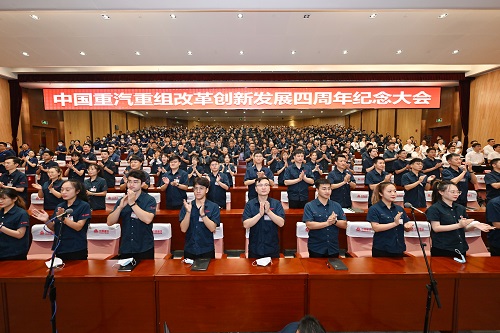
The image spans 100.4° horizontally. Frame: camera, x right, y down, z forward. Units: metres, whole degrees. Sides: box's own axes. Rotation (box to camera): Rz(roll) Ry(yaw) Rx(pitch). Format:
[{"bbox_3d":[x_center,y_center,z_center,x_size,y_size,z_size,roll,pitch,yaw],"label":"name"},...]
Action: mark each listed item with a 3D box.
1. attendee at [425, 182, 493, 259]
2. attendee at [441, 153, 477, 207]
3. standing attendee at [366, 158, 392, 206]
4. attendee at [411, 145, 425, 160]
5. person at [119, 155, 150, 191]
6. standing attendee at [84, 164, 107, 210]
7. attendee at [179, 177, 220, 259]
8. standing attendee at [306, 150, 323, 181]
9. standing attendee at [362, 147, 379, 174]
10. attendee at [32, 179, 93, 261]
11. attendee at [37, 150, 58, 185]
[{"bbox_3d":[2.374,0.996,2.465,0.520,1.660,0.480,-1,5,-8],"label":"attendee"},{"bbox_3d":[3.716,0.648,3.769,0.540,1.750,0.450,-1,5,0],"label":"attendee"},{"bbox_3d":[2.301,0.697,3.768,0.520,1.720,0.450,-1,5,0],"label":"standing attendee"},{"bbox_3d":[6.154,-0.110,7.650,0.520,1.280,0.600,-1,5,0],"label":"attendee"},{"bbox_3d":[-2.202,0.675,4.059,0.520,1.750,0.420,-1,4,-6],"label":"person"},{"bbox_3d":[-2.976,0.758,4.065,0.460,1.590,0.400,0,4,-2],"label":"standing attendee"},{"bbox_3d":[-0.606,0.978,2.597,0.500,1.710,0.420,0,4,4],"label":"attendee"},{"bbox_3d":[1.545,0.465,5.064,0.480,1.640,0.420,-1,5,0],"label":"standing attendee"},{"bbox_3d":[2.914,0.421,5.118,0.520,1.720,0.450,-1,5,0],"label":"standing attendee"},{"bbox_3d":[-2.111,0.987,2.445,0.520,1.660,0.480,0,5,5],"label":"attendee"},{"bbox_3d":[-5.308,0.464,5.507,0.520,1.690,0.420,-1,4,-4],"label":"attendee"}]

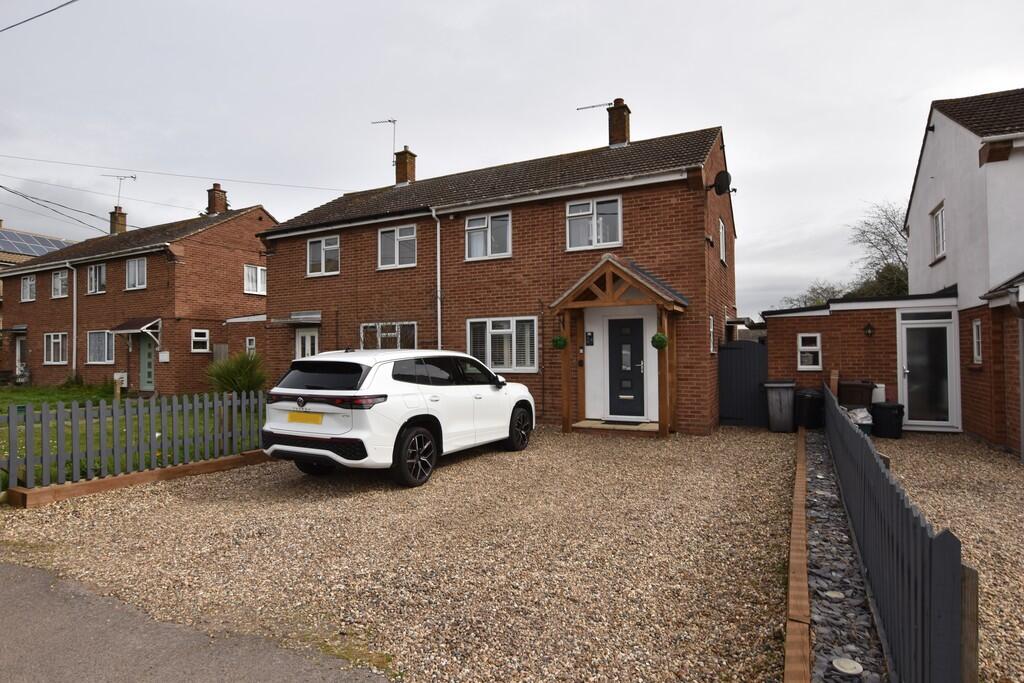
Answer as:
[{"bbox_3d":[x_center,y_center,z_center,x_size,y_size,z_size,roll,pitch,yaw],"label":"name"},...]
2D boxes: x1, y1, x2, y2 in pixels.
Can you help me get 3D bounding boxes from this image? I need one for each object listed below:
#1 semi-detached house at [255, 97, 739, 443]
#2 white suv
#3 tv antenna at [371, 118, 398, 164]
[{"bbox_3d":[-0.356,-2.289,15.725,12.150,8.380,7.800,-1,-2,26],"label":"semi-detached house"},{"bbox_3d":[-1.264,0.901,7.908,1.880,1.650,4.580,-1,-2,27],"label":"white suv"},{"bbox_3d":[-4.159,-6.536,17.858,0.950,1.500,0.400,-1,-2,18],"label":"tv antenna"}]

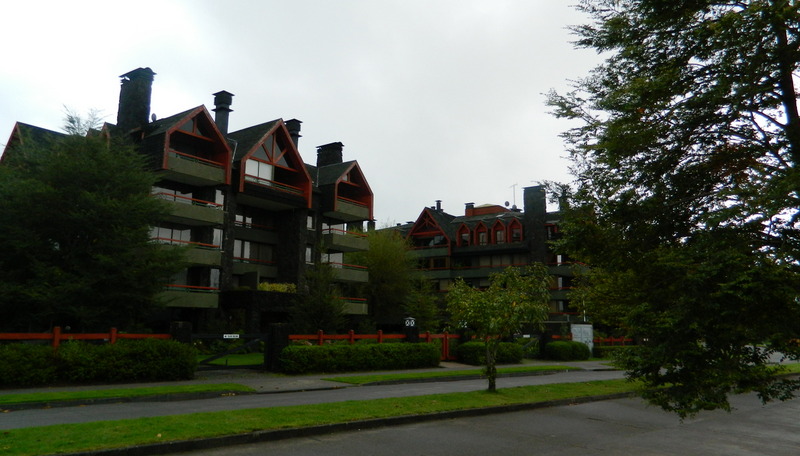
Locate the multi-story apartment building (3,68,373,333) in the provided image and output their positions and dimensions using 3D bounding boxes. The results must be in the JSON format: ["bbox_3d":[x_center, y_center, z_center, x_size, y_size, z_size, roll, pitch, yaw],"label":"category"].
[{"bbox_3d":[-16.361,0.900,46.409,21.500,17.300,20.000,-7,-13,37],"label":"multi-story apartment building"}]

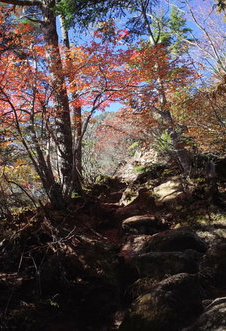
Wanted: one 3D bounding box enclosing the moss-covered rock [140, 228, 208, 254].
[{"bbox_3d":[0.730,0.945,4.700,0.820,0.340,0.620,0,-2,0],"label":"moss-covered rock"}]

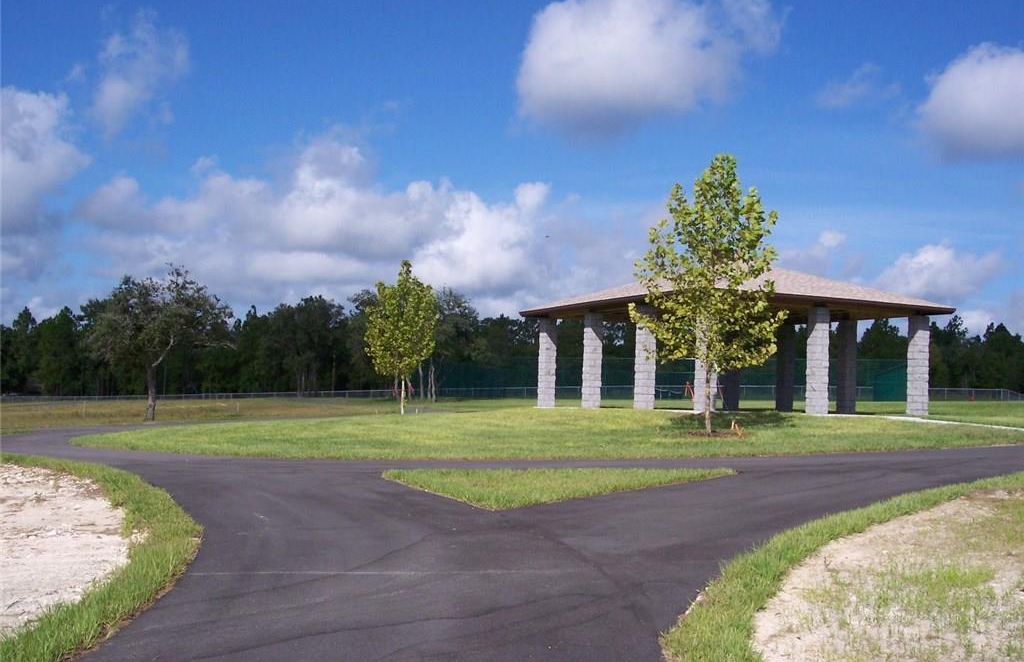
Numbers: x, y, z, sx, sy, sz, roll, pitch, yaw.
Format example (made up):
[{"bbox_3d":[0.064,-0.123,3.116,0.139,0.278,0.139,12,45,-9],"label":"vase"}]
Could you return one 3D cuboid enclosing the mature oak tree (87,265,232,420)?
[{"bbox_3d":[-16.007,0.522,51.000,6.431,7.084,6.431,1,-4,0],"label":"mature oak tree"}]

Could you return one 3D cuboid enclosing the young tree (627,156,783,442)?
[{"bbox_3d":[4.087,-0.767,23.600,3.212,5.884,3.212,1,-4,0],"label":"young tree"}]

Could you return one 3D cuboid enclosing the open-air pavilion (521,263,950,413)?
[{"bbox_3d":[6.358,0.187,34.139,8.732,4.641,9.975,3,-4,-26],"label":"open-air pavilion"}]

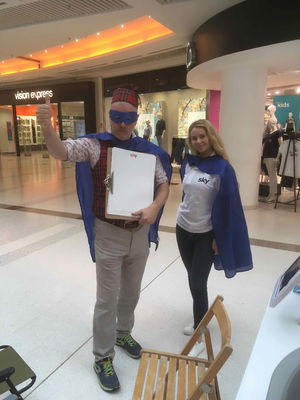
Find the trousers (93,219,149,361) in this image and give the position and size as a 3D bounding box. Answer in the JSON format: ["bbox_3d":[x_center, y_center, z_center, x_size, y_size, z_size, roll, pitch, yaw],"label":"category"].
[{"bbox_3d":[-0.200,0.583,2.247,0.380,0.980,0.340,-6,13,-27],"label":"trousers"}]

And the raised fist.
[{"bbox_3d":[-0.515,-0.440,1.665,0.080,0.155,0.100,-3,12,-15],"label":"raised fist"}]

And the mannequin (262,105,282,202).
[{"bbox_3d":[2.470,-0.921,6.805,0.450,1.920,0.340,1,12,5],"label":"mannequin"}]

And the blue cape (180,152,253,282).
[{"bbox_3d":[0.460,0.095,2.431,0.460,0.860,0.350,5,13,24],"label":"blue cape"}]

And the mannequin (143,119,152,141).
[{"bbox_3d":[-0.080,-2.476,14.296,0.480,1.800,0.320,0,12,0],"label":"mannequin"}]

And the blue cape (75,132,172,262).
[{"bbox_3d":[-0.165,-0.019,2.192,0.560,0.850,0.350,-5,13,-22],"label":"blue cape"}]

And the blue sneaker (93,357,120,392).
[{"bbox_3d":[-0.282,1.099,2.181,0.110,0.115,0.290,-5,13,-23],"label":"blue sneaker"}]

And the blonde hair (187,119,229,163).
[{"bbox_3d":[0.400,-0.404,2.286,0.265,0.285,0.230,2,12,12],"label":"blonde hair"}]

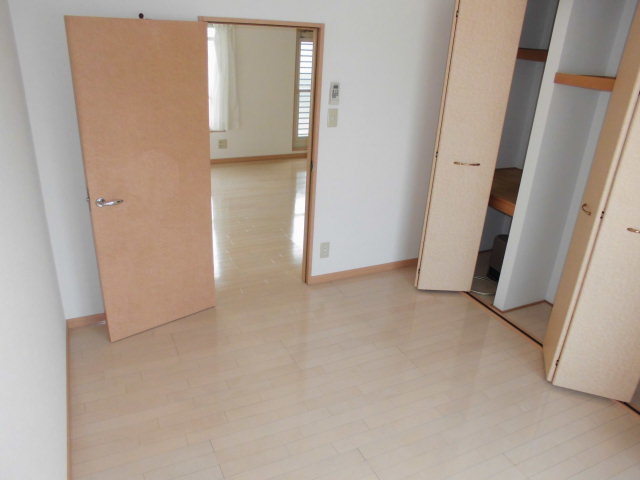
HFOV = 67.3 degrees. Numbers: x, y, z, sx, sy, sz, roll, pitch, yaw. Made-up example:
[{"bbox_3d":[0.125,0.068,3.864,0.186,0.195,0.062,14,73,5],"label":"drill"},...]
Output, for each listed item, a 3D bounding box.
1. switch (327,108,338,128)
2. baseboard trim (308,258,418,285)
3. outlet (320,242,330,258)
[{"bbox_3d":[0.086,-0.803,3.177,0.072,0.120,0.010,-8,25,-24],"label":"switch"},{"bbox_3d":[0.379,0.245,3.801,1.010,0.065,0.012,-8,25,-24],"label":"baseboard trim"},{"bbox_3d":[0.038,0.080,3.545,0.072,0.121,0.010,-8,25,-24],"label":"outlet"}]

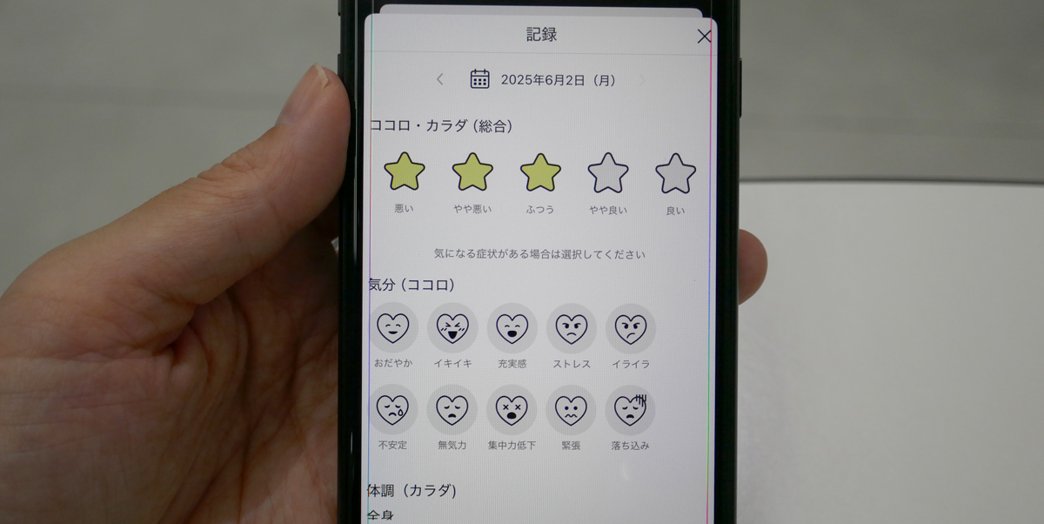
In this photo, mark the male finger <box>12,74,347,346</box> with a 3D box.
[{"bbox_3d":[-0.056,-0.004,0.173,0.073,0.025,0.023,-35,7,6],"label":"male finger"}]

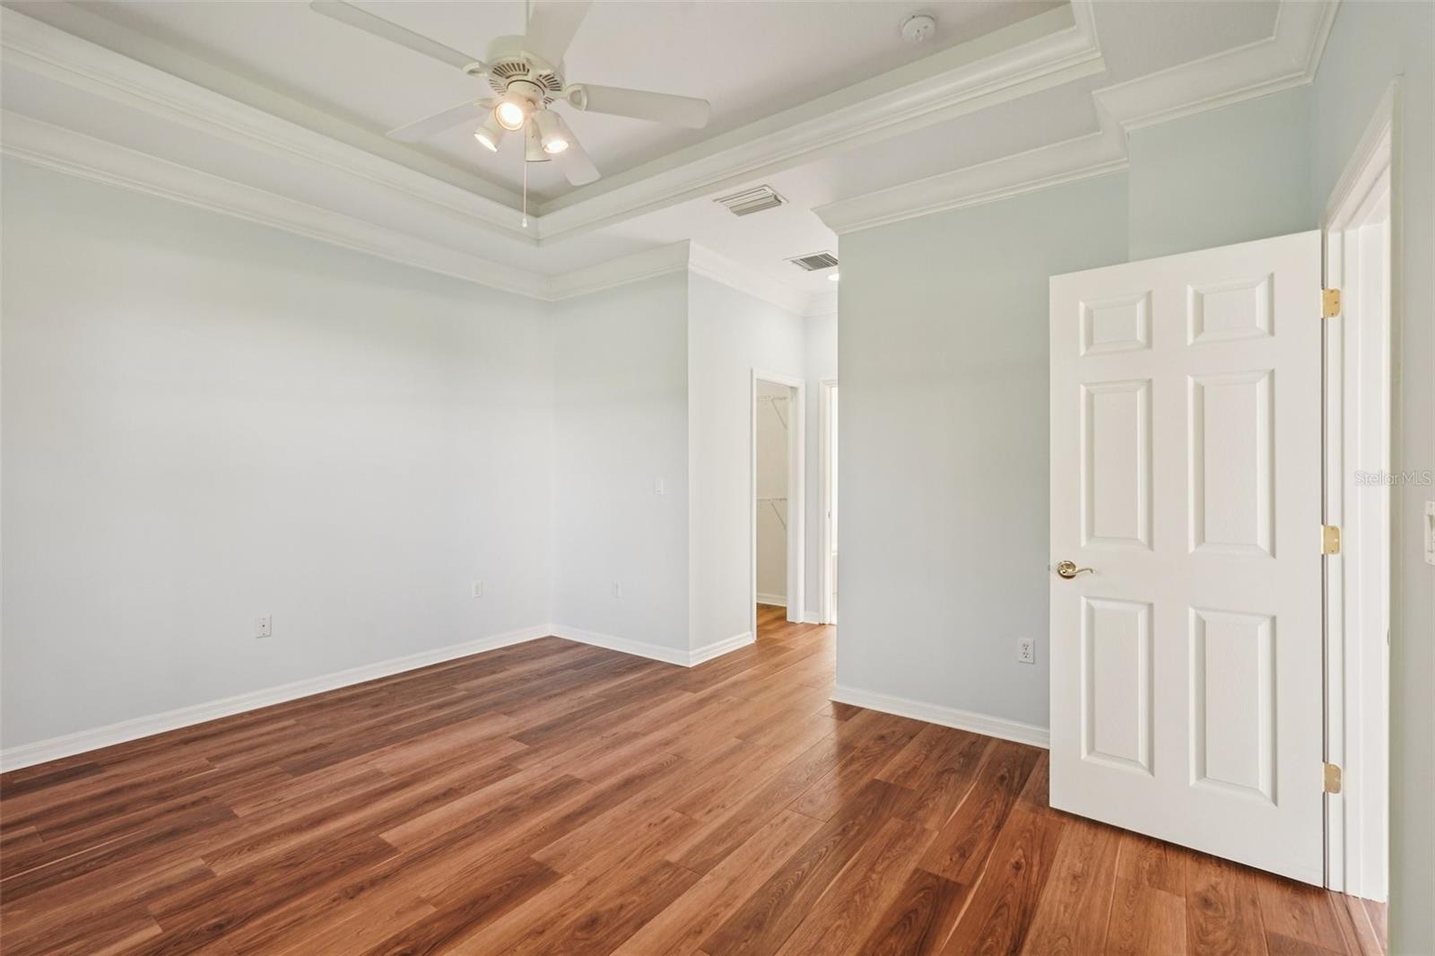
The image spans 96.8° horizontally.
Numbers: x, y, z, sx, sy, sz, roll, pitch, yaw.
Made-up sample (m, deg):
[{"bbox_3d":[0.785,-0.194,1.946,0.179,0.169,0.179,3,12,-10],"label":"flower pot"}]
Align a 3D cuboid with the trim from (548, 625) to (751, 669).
[{"bbox_3d":[-0.535,1.229,5.023,1.460,0.093,0.775,0,0,36],"label":"trim"}]

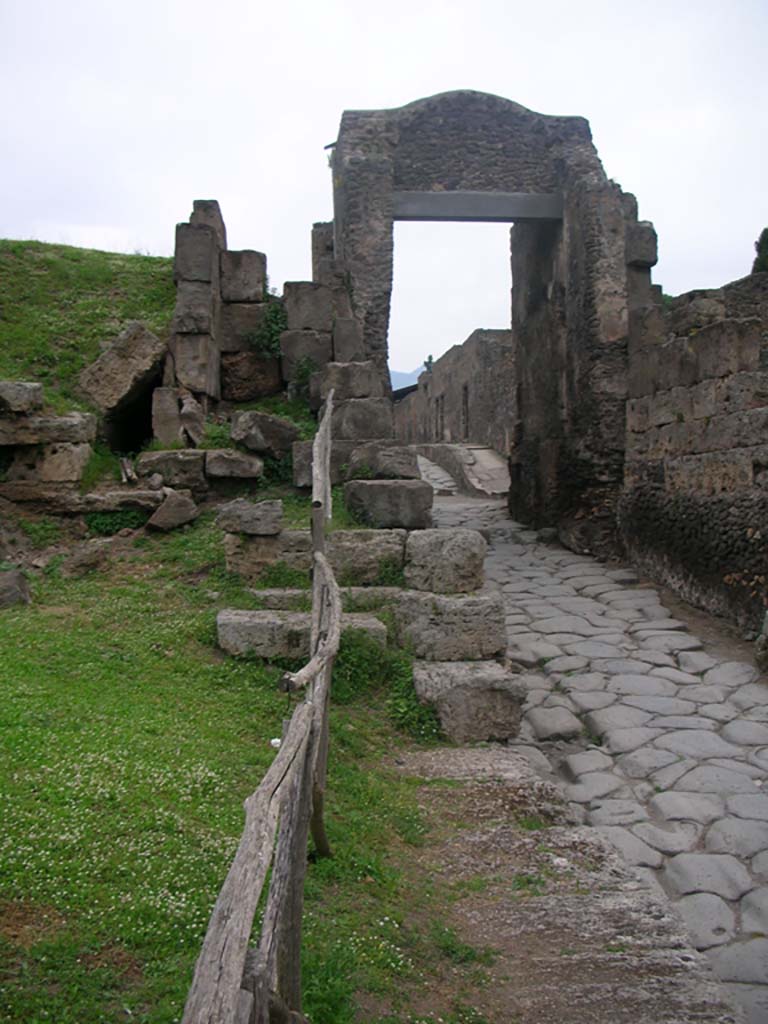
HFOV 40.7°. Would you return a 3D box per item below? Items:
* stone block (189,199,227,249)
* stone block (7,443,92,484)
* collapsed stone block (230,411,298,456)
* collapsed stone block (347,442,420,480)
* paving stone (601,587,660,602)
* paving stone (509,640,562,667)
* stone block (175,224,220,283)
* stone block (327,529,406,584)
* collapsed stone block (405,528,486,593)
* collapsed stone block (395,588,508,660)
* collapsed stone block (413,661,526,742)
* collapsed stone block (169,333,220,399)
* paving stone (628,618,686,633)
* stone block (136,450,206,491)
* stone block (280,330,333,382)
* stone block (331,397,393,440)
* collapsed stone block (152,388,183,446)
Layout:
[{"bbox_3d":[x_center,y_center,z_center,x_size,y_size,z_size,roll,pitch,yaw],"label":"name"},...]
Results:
[{"bbox_3d":[-2.396,-3.888,14.325,0.500,0.690,0.650,0,1,-3],"label":"stone block"},{"bbox_3d":[-3.715,-0.539,11.500,0.870,0.420,0.550,0,1,-10],"label":"stone block"},{"bbox_3d":[-1.539,-0.986,13.297,0.800,0.460,0.600,18,-1,-9],"label":"collapsed stone block"},{"bbox_3d":[-0.017,-0.608,12.649,0.867,0.428,0.700,0,1,-3],"label":"collapsed stone block"},{"bbox_3d":[2.827,1.044,11.910,0.678,0.170,0.580,0,7,-3],"label":"paving stone"},{"bbox_3d":[1.553,1.538,10.914,0.534,0.150,0.727,-2,9,-12],"label":"paving stone"},{"bbox_3d":[-2.365,-3.216,13.124,0.457,0.717,0.650,0,1,-3],"label":"stone block"},{"bbox_3d":[-0.195,0.444,10.200,0.780,0.460,0.800,0,1,-3],"label":"stone block"},{"bbox_3d":[0.543,0.476,9.924,0.740,0.500,0.850,0,1,-3],"label":"collapsed stone block"},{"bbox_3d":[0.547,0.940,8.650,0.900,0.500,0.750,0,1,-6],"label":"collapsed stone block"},{"bbox_3d":[0.591,1.363,7.424,0.680,0.430,0.850,0,1,-3],"label":"collapsed stone block"},{"bbox_3d":[-2.366,-1.824,13.049,0.466,0.748,0.700,0,1,-3],"label":"collapsed stone block"},{"bbox_3d":[3.116,1.363,11.977,0.704,0.130,0.533,0,9,0],"label":"paving stone"},{"bbox_3d":[-2.541,-0.497,12.625,0.830,0.470,0.650,0,1,-3],"label":"stone block"},{"bbox_3d":[-0.981,-1.967,13.100,0.630,0.620,0.600,0,1,-6],"label":"stone block"},{"bbox_3d":[-0.338,-1.176,13.349,0.854,0.540,0.700,0,1,-3],"label":"stone block"},{"bbox_3d":[-2.855,-1.244,13.825,0.380,0.760,0.450,0,1,-3],"label":"collapsed stone block"}]

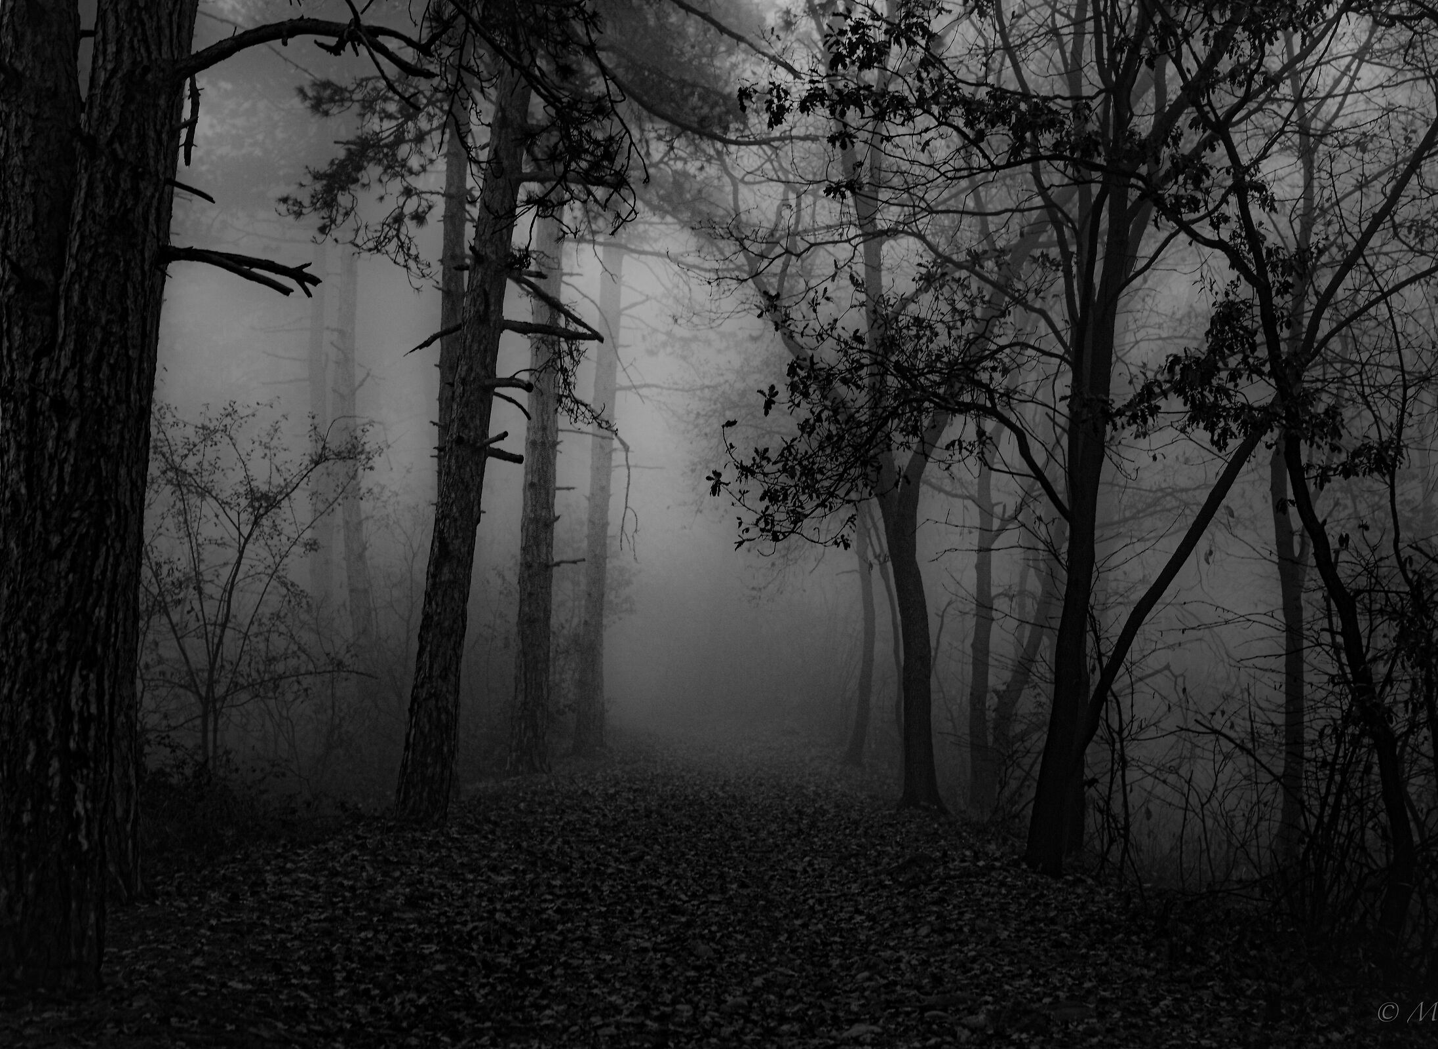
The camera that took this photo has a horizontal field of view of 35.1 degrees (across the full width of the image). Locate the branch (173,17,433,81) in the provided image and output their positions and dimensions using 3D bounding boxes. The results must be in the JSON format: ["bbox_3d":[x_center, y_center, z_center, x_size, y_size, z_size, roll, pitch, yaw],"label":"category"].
[{"bbox_3d":[-1.907,-2.175,10.400,1.187,0.298,0.320,0,-4,0],"label":"branch"}]

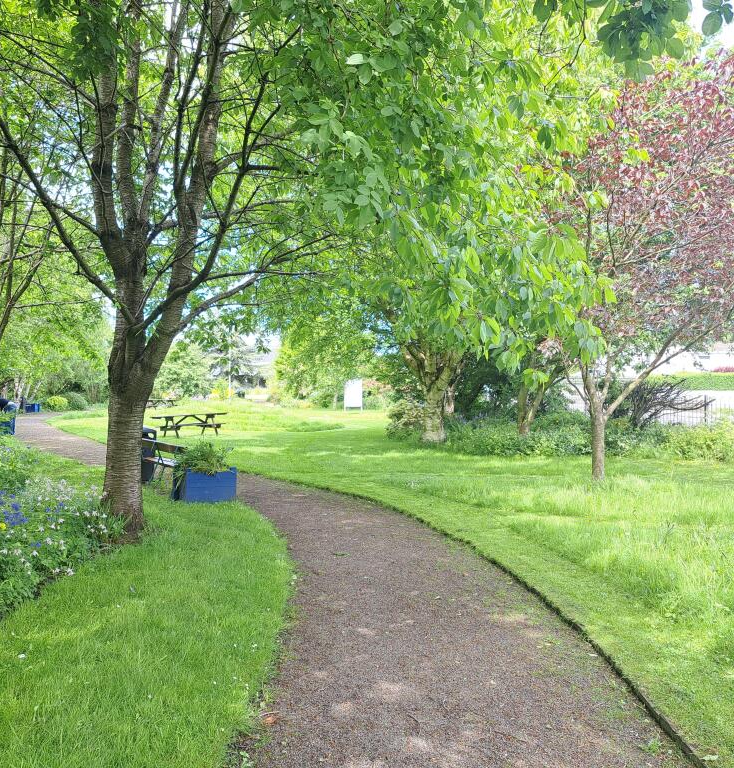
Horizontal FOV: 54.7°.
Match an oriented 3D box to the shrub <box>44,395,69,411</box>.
[{"bbox_3d":[-19.930,1.255,45.500,1.650,1.050,1.500,0,0,-24],"label":"shrub"}]

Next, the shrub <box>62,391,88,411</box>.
[{"bbox_3d":[-19.602,1.112,47.500,2.100,1.350,2.000,0,0,-24],"label":"shrub"}]

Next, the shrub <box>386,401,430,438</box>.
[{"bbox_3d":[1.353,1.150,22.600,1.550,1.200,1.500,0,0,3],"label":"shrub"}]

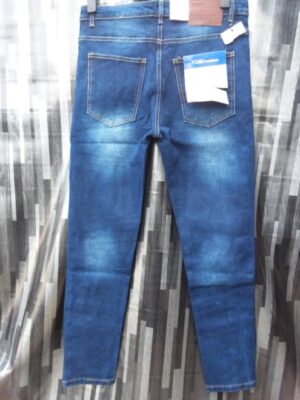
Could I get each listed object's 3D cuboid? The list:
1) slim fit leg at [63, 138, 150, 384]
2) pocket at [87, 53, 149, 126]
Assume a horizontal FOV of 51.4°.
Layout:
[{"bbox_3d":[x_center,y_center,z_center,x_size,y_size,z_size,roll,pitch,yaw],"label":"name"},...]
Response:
[{"bbox_3d":[-0.134,0.206,0.898,0.246,0.764,0.045,3,13,2],"label":"slim fit leg"},{"bbox_3d":[-0.084,-0.267,0.772,0.144,0.172,0.015,3,13,2],"label":"pocket"}]

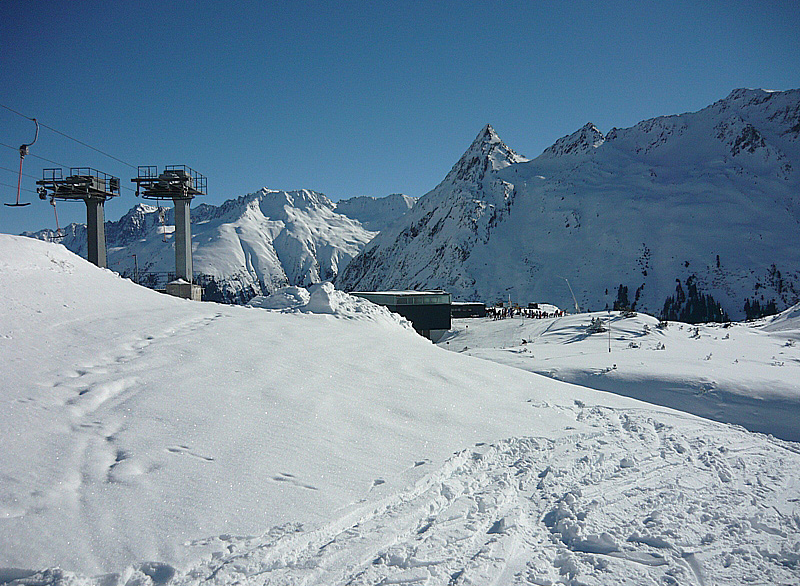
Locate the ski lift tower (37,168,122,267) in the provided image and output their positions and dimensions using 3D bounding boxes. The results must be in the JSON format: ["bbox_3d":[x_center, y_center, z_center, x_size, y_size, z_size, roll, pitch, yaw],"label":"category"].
[{"bbox_3d":[-20.800,-3.950,49.500,3.500,8.100,4.600,0,3,-1],"label":"ski lift tower"}]

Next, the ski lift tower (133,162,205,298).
[{"bbox_3d":[-14.900,-3.830,49.500,3.500,8.500,4.600,0,3,-1],"label":"ski lift tower"}]

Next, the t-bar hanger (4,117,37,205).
[{"bbox_3d":[-15.100,-5.200,30.500,1.200,3.600,0.380,0,3,-3],"label":"t-bar hanger"}]

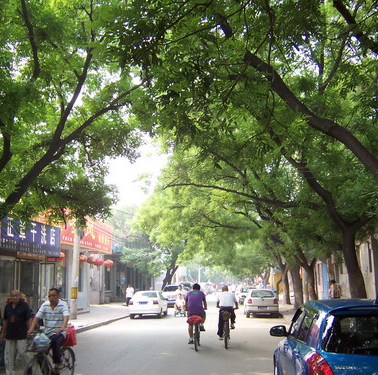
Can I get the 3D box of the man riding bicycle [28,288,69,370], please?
[{"bbox_3d":[-2.585,2.644,8.925,0.560,1.470,0.750,-3,-12,13],"label":"man riding bicycle"}]

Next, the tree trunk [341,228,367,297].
[{"bbox_3d":[5.349,3.002,15.447,0.680,3.230,0.580,-2,-12,5],"label":"tree trunk"}]

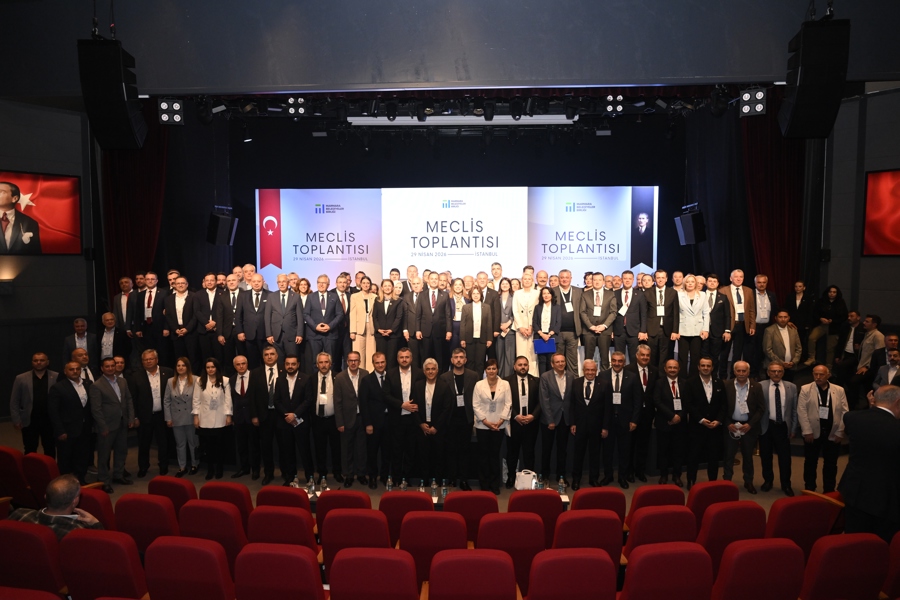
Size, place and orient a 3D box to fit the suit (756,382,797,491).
[{"bbox_3d":[4.285,1.732,7.823,0.530,1.458,0.340,2,4,23],"label":"suit"}]

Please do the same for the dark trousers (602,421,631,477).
[{"bbox_3d":[2.155,1.925,7.720,0.380,0.813,0.280,0,4,6],"label":"dark trousers"}]

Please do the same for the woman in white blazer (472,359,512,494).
[{"bbox_3d":[0.533,1.589,7.520,0.500,1.713,0.330,0,4,3],"label":"woman in white blazer"}]

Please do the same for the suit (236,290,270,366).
[{"bbox_3d":[-3.430,0.503,10.480,0.570,1.444,0.330,-1,4,-20],"label":"suit"}]

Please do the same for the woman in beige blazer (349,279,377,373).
[{"bbox_3d":[-1.355,0.486,9.400,0.470,1.716,0.320,-1,4,-20],"label":"woman in beige blazer"}]

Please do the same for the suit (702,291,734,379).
[{"bbox_3d":[4.544,0.537,10.217,0.570,1.433,0.330,1,4,20],"label":"suit"}]

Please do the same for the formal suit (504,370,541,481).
[{"bbox_3d":[0.974,1.697,7.949,0.560,1.502,0.340,0,4,6],"label":"formal suit"}]

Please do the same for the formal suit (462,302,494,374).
[{"bbox_3d":[0.468,0.681,9.812,0.530,1.283,0.310,0,3,2],"label":"formal suit"}]

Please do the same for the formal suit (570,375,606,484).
[{"bbox_3d":[1.849,1.708,7.953,0.540,1.482,0.320,1,4,10],"label":"formal suit"}]

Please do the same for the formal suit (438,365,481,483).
[{"bbox_3d":[0.139,1.664,7.838,0.580,1.580,0.330,0,4,2],"label":"formal suit"}]

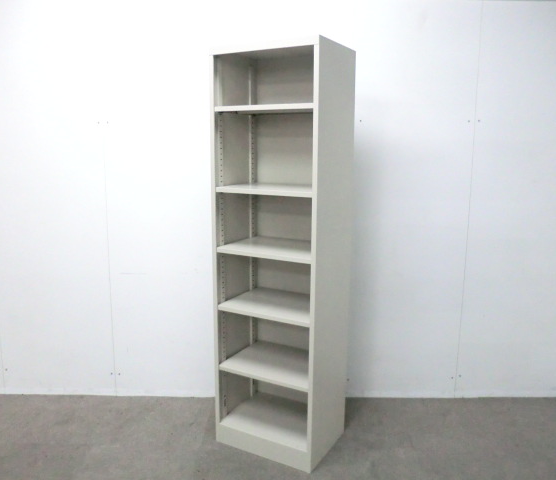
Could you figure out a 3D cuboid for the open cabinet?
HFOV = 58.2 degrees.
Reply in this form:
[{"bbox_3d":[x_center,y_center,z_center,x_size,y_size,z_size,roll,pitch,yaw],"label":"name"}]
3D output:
[{"bbox_3d":[0.024,0.079,2.359,0.518,1.860,0.393,6,12,29],"label":"open cabinet"}]

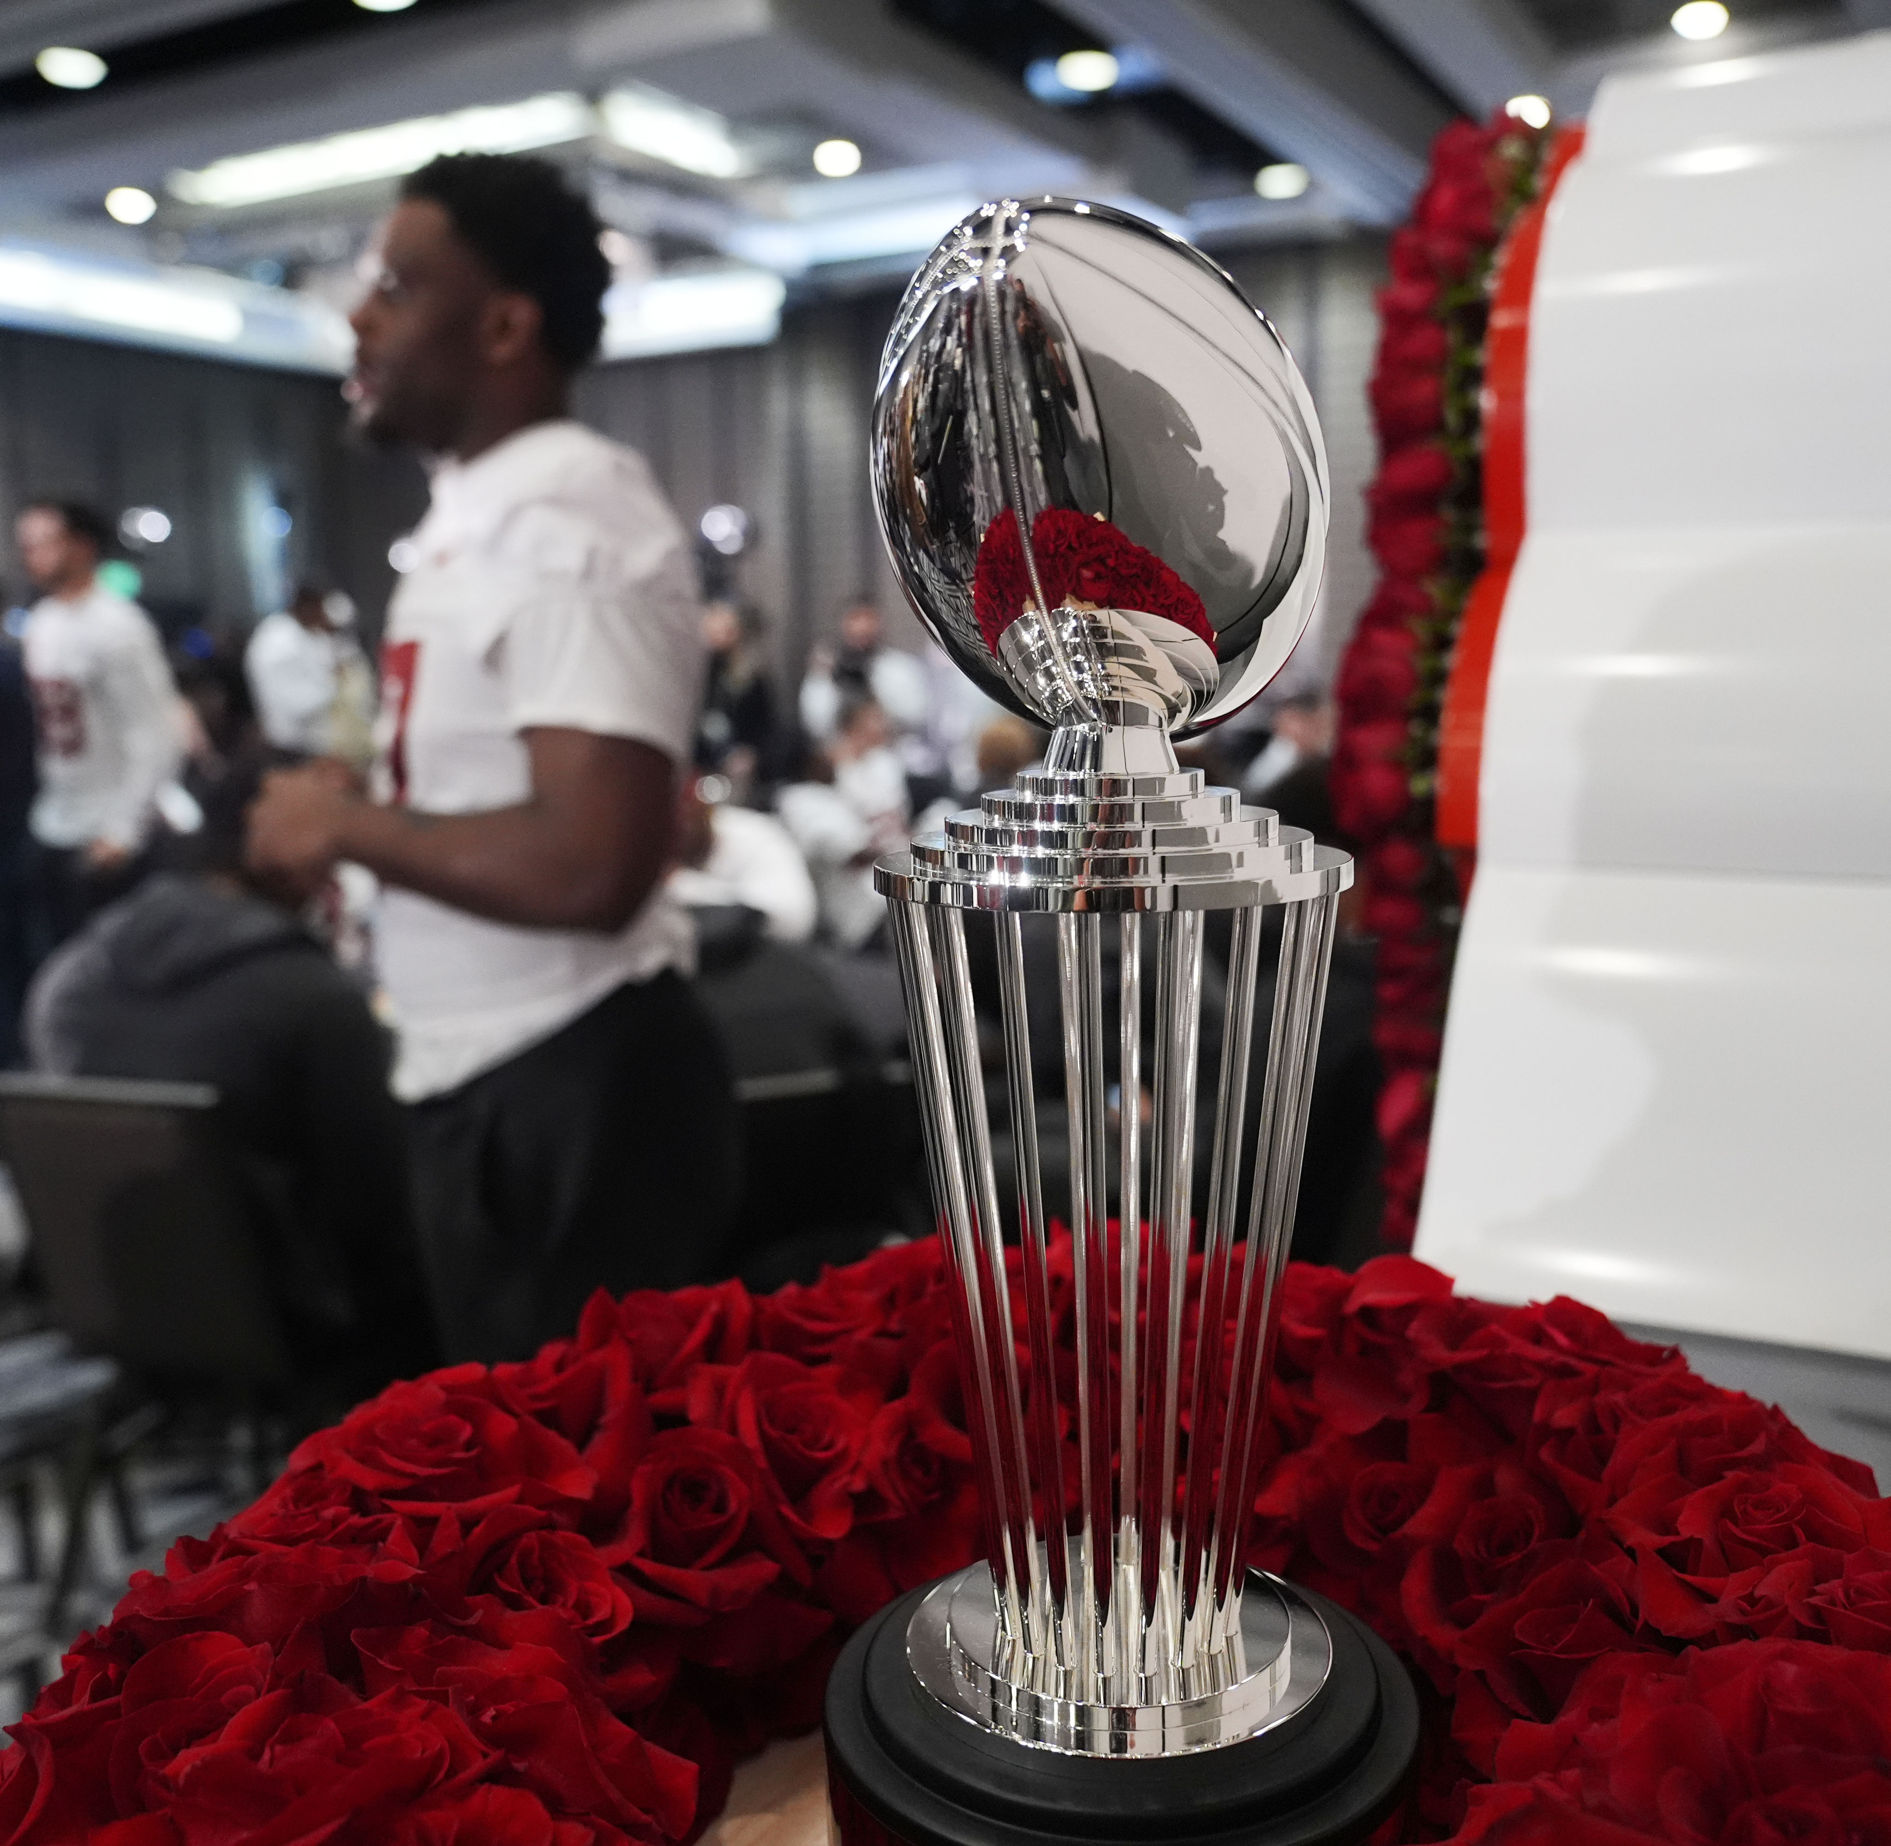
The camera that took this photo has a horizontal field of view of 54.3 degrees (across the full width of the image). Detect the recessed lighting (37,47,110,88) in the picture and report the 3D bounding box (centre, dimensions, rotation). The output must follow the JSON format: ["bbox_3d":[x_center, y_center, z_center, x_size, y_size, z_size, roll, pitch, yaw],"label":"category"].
[{"bbox_3d":[-4.262,-4.174,9.012,0.170,0.050,0.170,-1,8,0],"label":"recessed lighting"}]

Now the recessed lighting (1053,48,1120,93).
[{"bbox_3d":[0.722,-4.338,9.404,0.170,0.050,0.170,-1,8,0],"label":"recessed lighting"}]

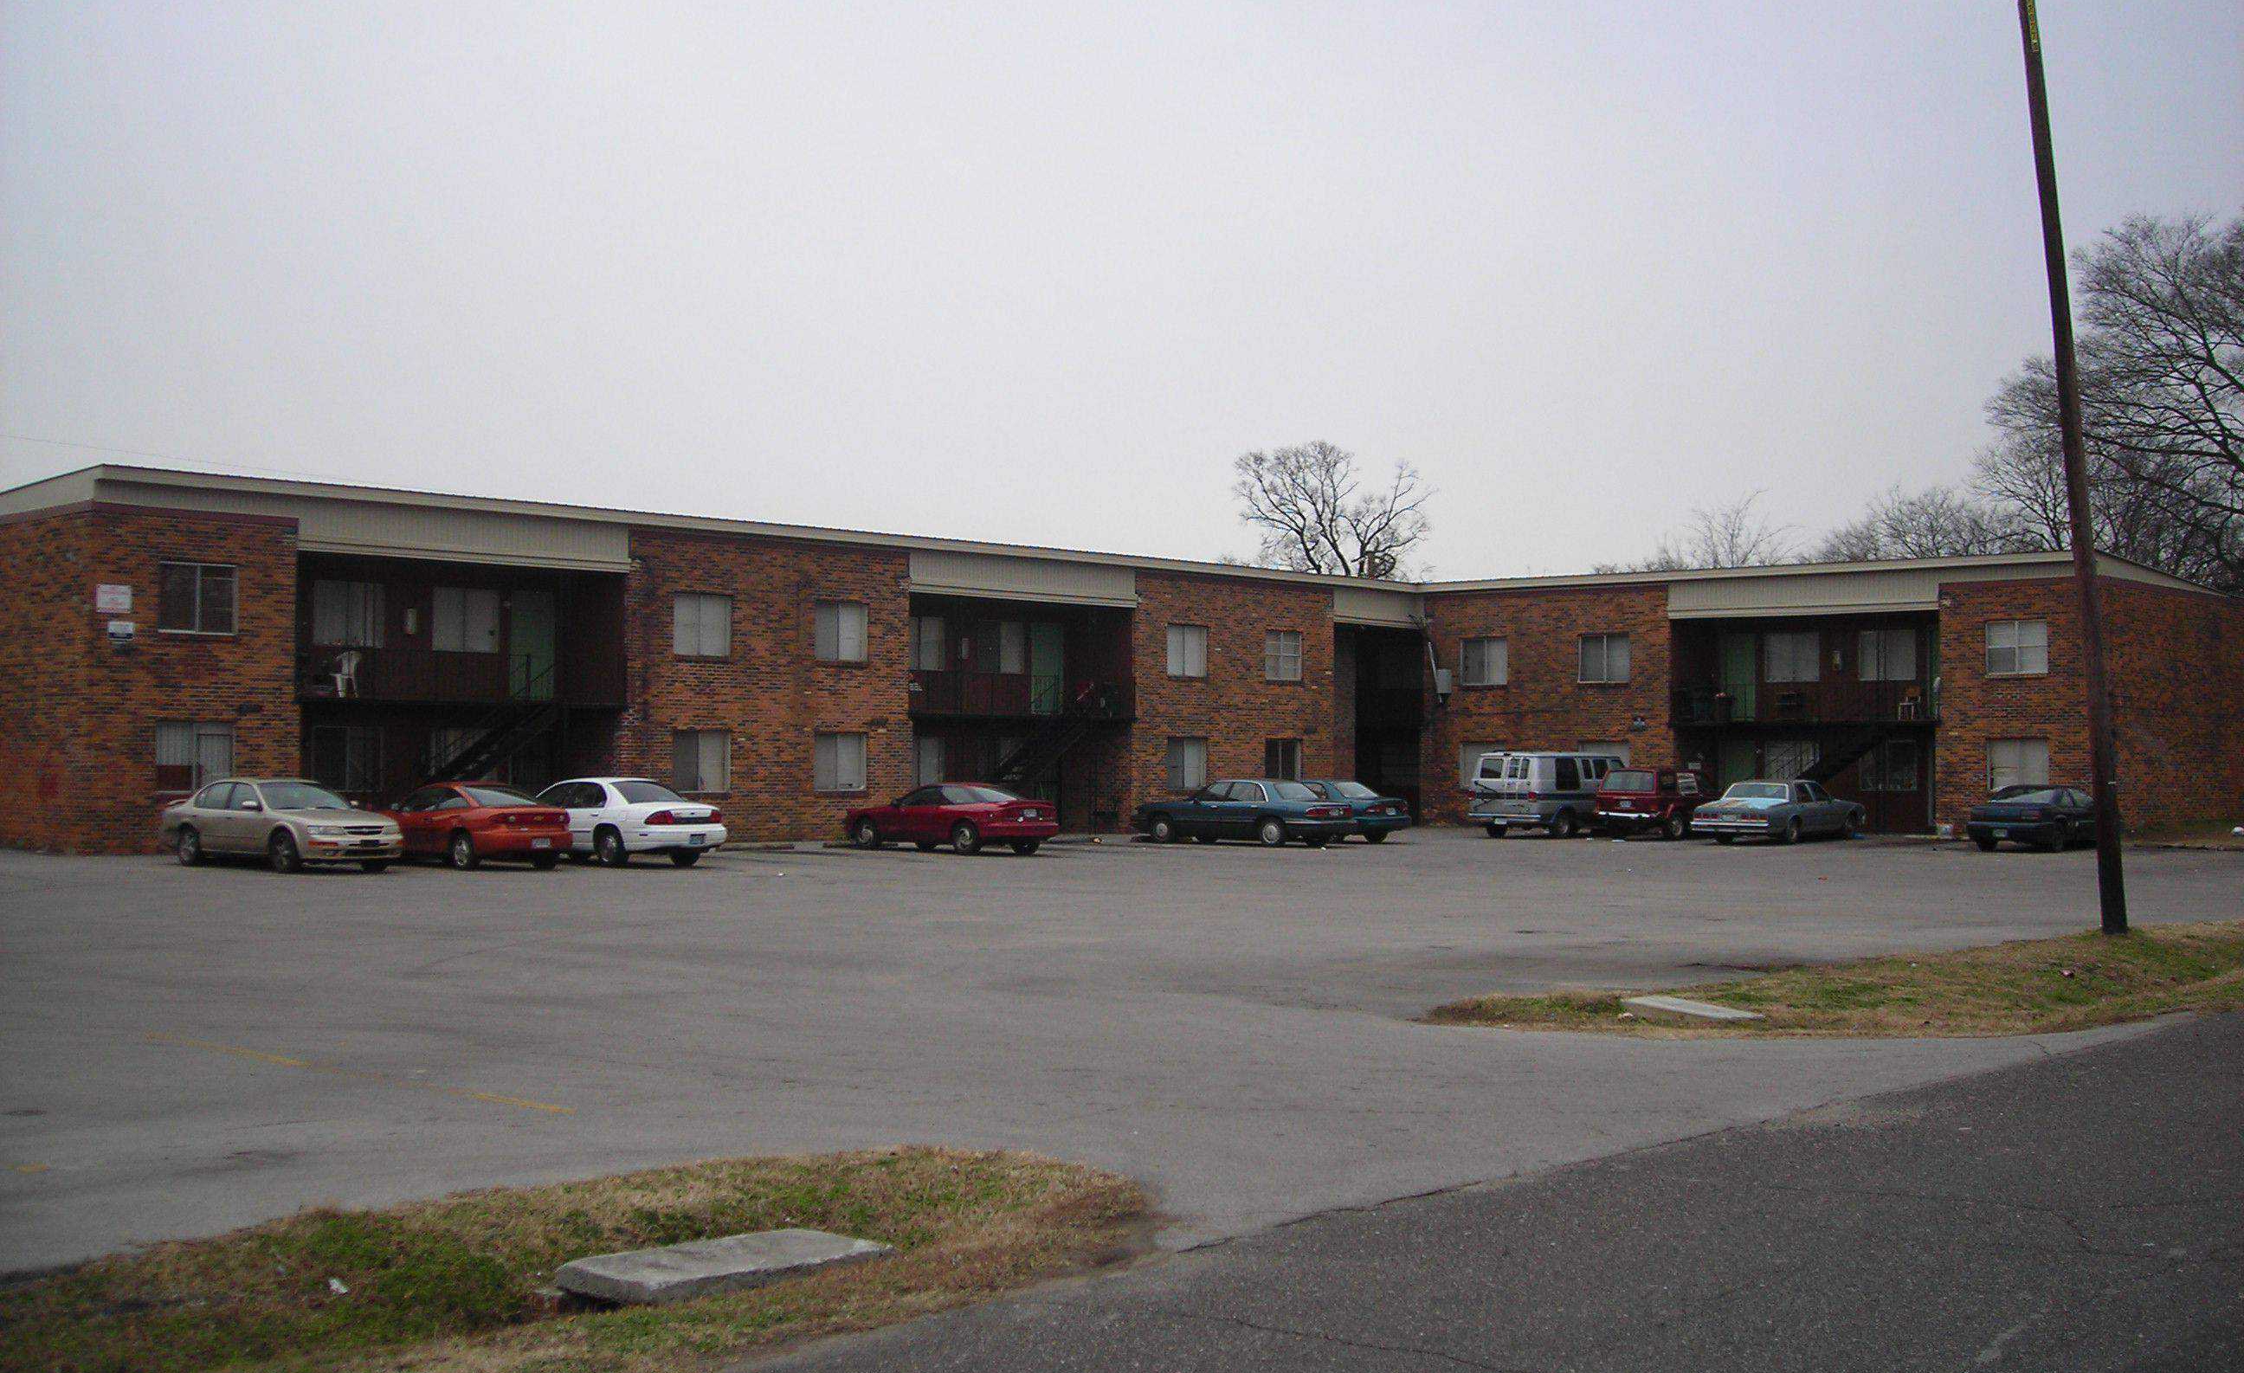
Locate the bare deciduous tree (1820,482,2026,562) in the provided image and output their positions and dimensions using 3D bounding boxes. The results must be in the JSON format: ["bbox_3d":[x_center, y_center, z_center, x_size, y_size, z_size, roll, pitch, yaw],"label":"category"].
[{"bbox_3d":[29.760,-1.500,91.830,7.790,12.130,7.790,0,-2,0],"label":"bare deciduous tree"}]

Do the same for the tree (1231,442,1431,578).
[{"bbox_3d":[8.300,-2.550,97.800,7.950,14.360,7.950,0,-2,0],"label":"tree"}]

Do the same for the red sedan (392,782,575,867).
[{"bbox_3d":[-10.528,2.178,39.079,4.580,1.360,1.720,-1,-2,40],"label":"red sedan"}]

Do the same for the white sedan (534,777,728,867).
[{"bbox_3d":[-8.601,2.203,40.462,5.050,1.410,1.840,-1,-2,37],"label":"white sedan"}]

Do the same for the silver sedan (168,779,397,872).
[{"bbox_3d":[-13.304,2.149,38.902,4.800,1.420,1.770,-1,-2,37],"label":"silver sedan"}]

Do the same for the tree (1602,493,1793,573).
[{"bbox_3d":[21.010,-1.340,89.840,7.050,11.610,7.050,0,-2,0],"label":"tree"}]

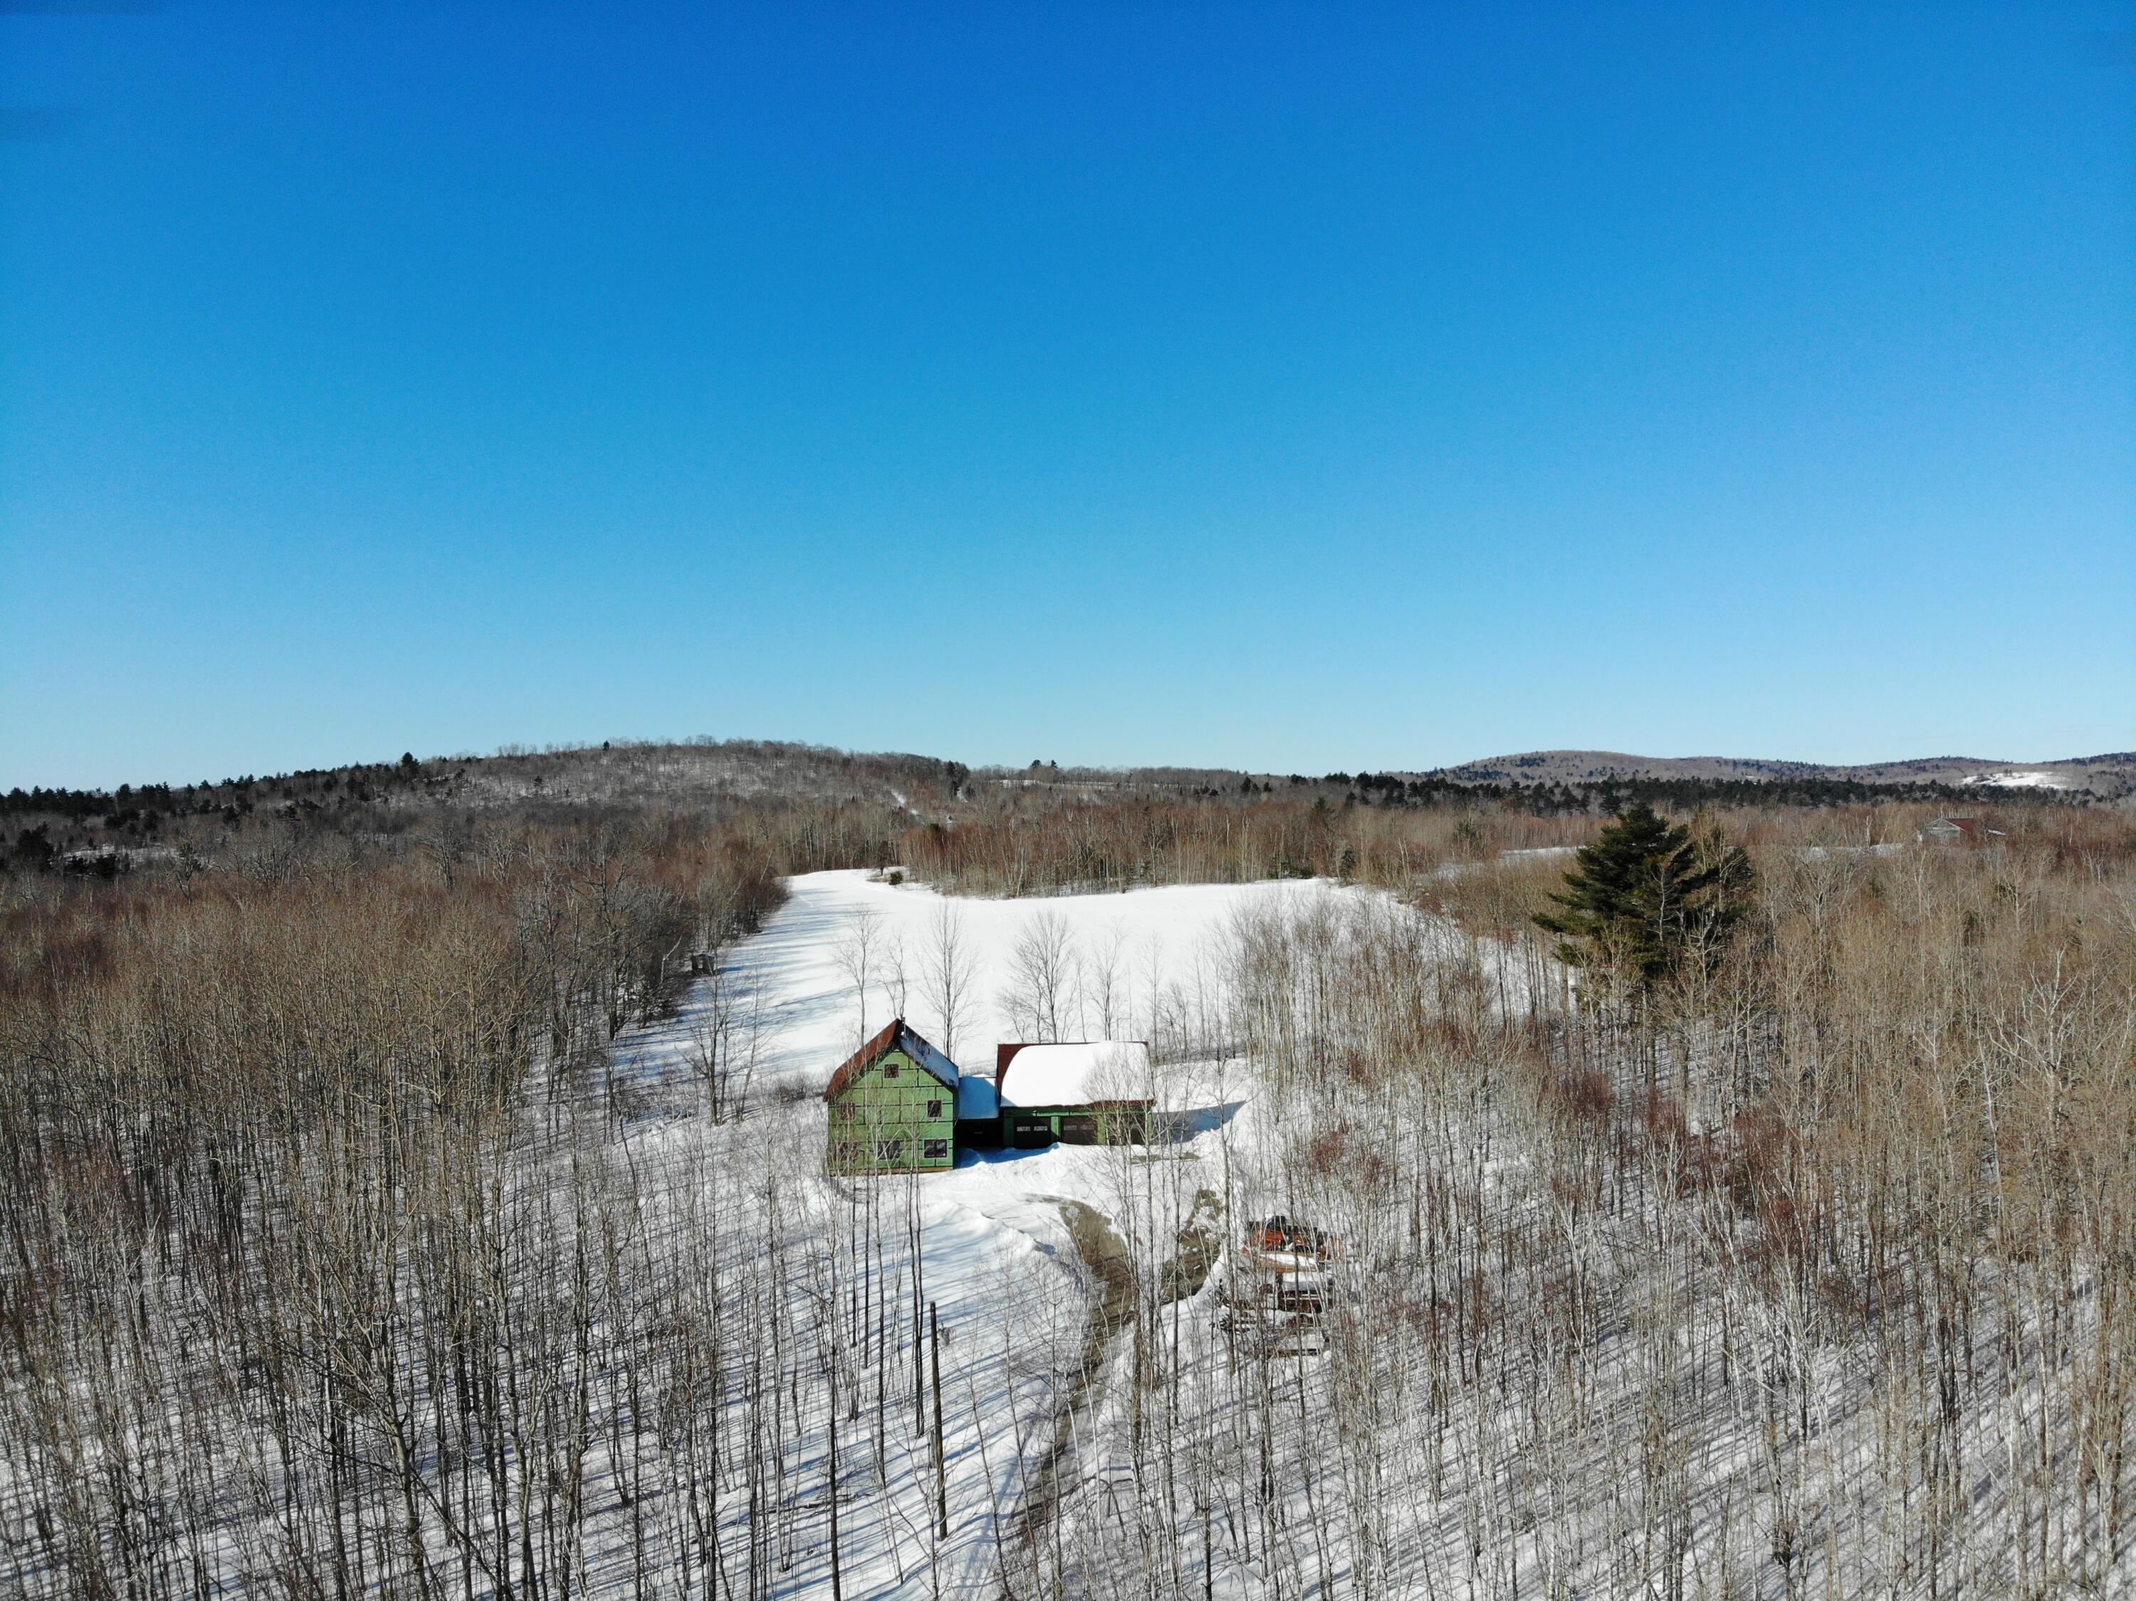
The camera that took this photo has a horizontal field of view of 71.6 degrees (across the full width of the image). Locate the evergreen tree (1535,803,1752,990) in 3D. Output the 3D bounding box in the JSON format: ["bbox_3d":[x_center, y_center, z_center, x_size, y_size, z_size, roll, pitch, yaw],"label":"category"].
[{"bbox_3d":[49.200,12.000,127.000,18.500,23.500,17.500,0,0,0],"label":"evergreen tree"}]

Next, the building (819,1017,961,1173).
[{"bbox_3d":[-12.265,20.794,105.266,9.131,8.896,9.916,0,0,-5],"label":"building"}]

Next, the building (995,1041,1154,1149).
[{"bbox_3d":[0.416,21.802,111.908,11.289,6.881,9.140,0,0,-5],"label":"building"}]

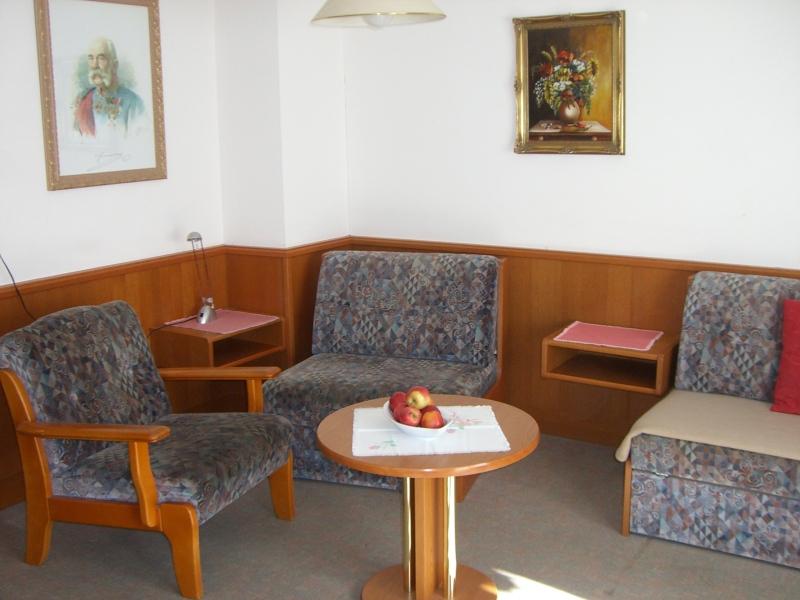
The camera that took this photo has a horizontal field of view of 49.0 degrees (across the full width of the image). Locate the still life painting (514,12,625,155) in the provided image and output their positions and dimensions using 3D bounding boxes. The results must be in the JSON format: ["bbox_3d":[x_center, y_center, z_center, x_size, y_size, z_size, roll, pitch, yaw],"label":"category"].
[{"bbox_3d":[0.749,-0.955,3.890,0.525,0.610,0.040,6,14,32],"label":"still life painting"}]

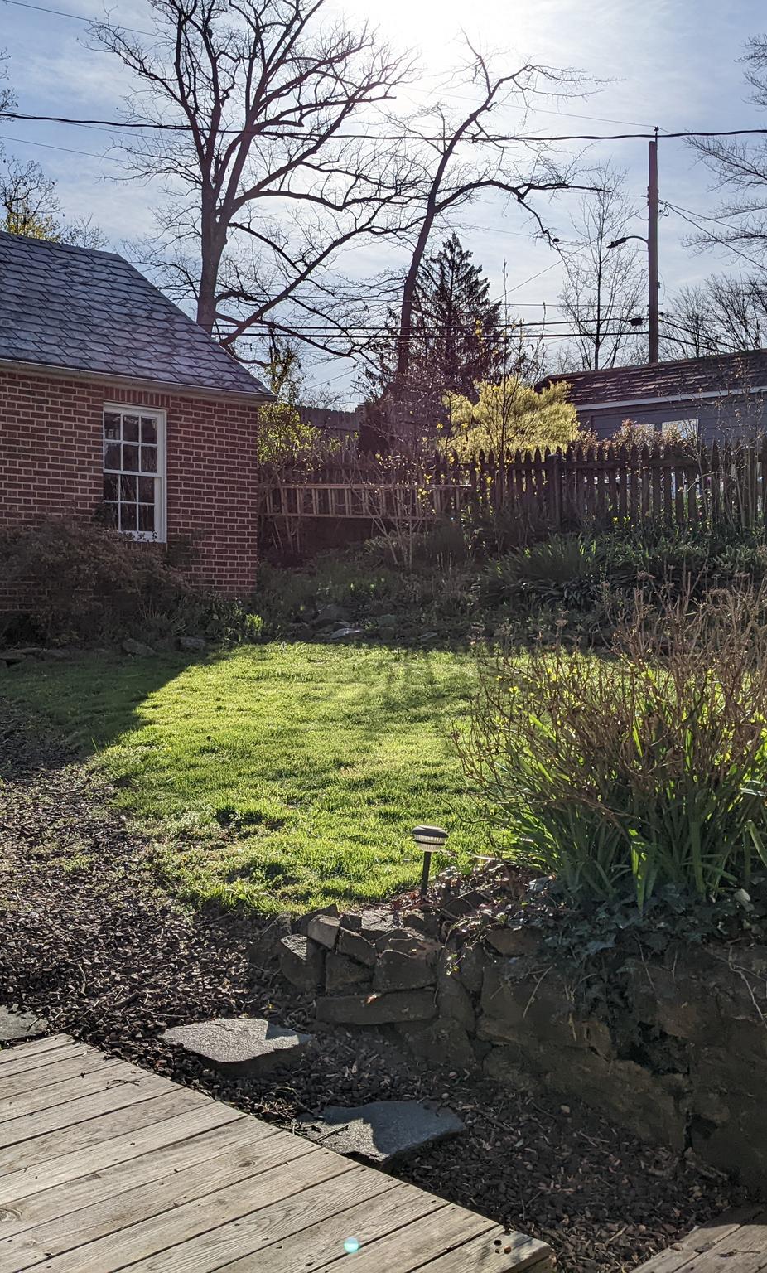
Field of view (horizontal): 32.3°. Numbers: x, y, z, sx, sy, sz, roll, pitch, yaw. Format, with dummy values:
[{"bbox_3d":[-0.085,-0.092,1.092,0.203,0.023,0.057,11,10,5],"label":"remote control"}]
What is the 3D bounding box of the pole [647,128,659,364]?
[{"bbox_3d":[7.764,-9.116,38.000,0.270,10.800,0.270,1,2,0],"label":"pole"}]

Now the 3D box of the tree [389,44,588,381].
[{"bbox_3d":[3.265,-11.273,41.000,6.200,14.100,5.500,1,2,0],"label":"tree"}]

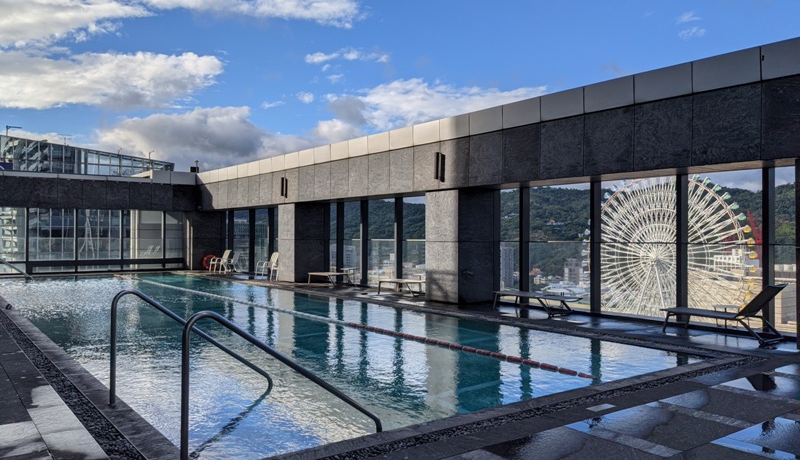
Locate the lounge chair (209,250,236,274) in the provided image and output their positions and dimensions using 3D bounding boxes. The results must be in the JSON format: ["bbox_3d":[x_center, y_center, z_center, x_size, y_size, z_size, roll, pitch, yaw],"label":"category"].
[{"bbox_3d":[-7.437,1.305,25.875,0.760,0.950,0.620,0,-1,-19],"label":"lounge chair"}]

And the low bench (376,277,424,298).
[{"bbox_3d":[0.199,1.495,15.794,0.706,0.360,1.882,1,-1,-37],"label":"low bench"}]

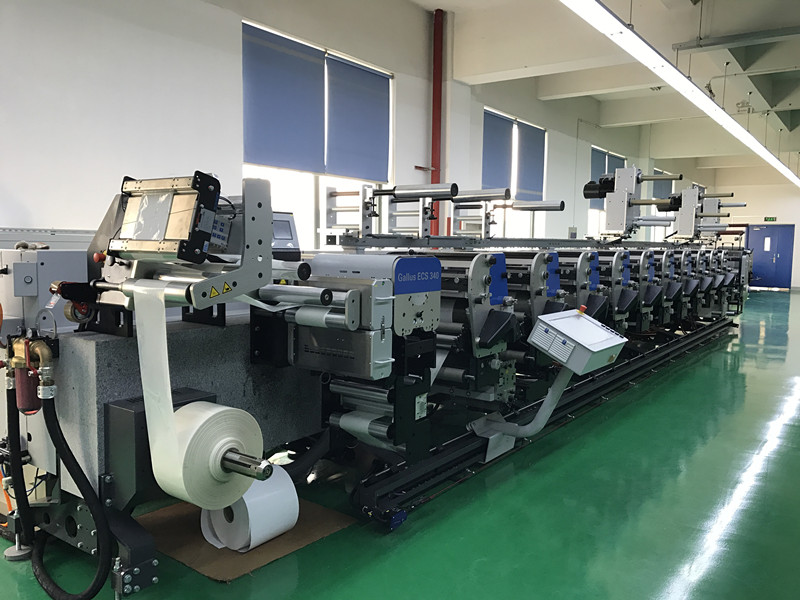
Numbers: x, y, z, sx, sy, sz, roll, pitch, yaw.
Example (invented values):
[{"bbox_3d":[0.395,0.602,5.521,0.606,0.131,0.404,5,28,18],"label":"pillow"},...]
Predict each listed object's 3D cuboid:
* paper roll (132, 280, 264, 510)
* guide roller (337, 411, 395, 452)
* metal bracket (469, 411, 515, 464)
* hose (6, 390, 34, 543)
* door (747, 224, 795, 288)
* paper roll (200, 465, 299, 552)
[{"bbox_3d":[-0.784,0.367,2.576,0.193,0.915,0.460,5,6,36],"label":"paper roll"},{"bbox_3d":[-0.166,0.580,2.967,0.355,0.070,0.070,5,6,36],"label":"guide roller"},{"bbox_3d":[0.575,0.846,4.040,0.149,0.220,0.386,5,6,36],"label":"metal bracket"},{"bbox_3d":[-1.445,0.633,2.461,0.090,0.600,0.070,-2,6,-31],"label":"hose"},{"bbox_3d":[11.903,-1.392,20.948,1.360,2.060,0.120,5,6,36],"label":"door"},{"bbox_3d":[-0.647,0.913,2.852,0.331,0.305,0.253,6,7,42],"label":"paper roll"}]

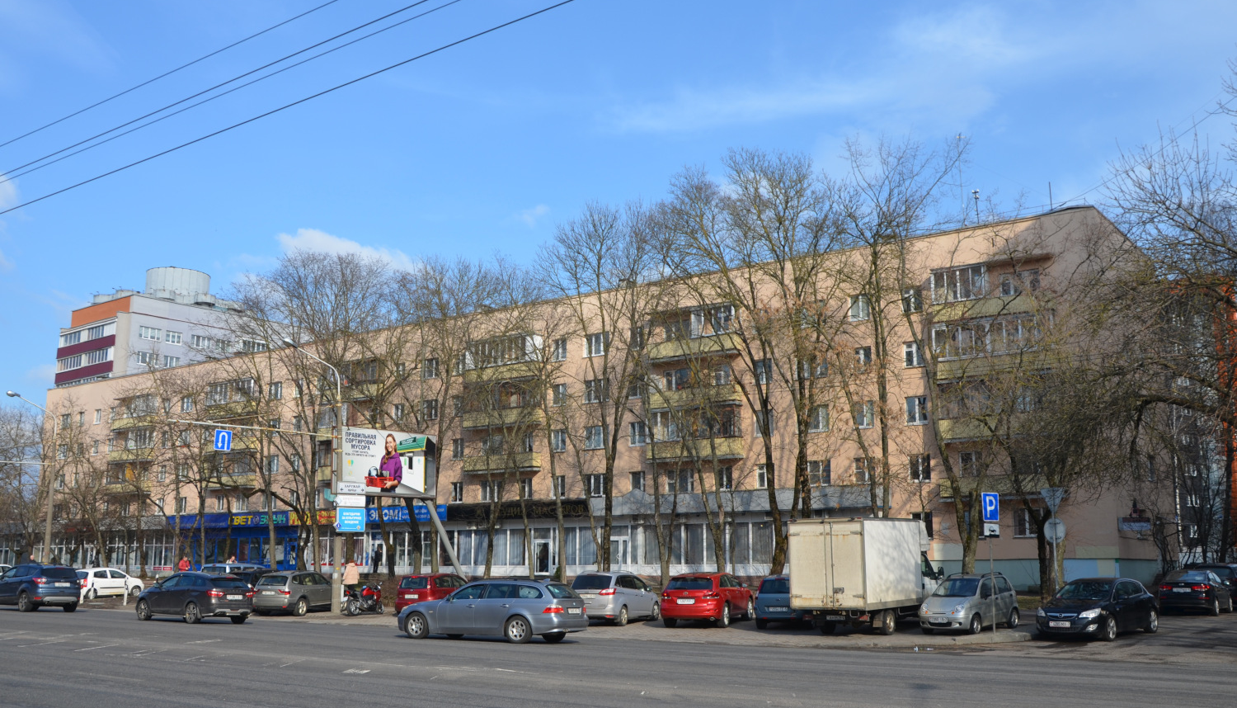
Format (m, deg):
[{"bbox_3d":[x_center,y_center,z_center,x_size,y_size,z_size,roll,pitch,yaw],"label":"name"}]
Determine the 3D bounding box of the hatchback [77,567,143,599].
[{"bbox_3d":[-26.369,11.859,55.077,1.595,1.480,3.535,-8,-14,36],"label":"hatchback"}]

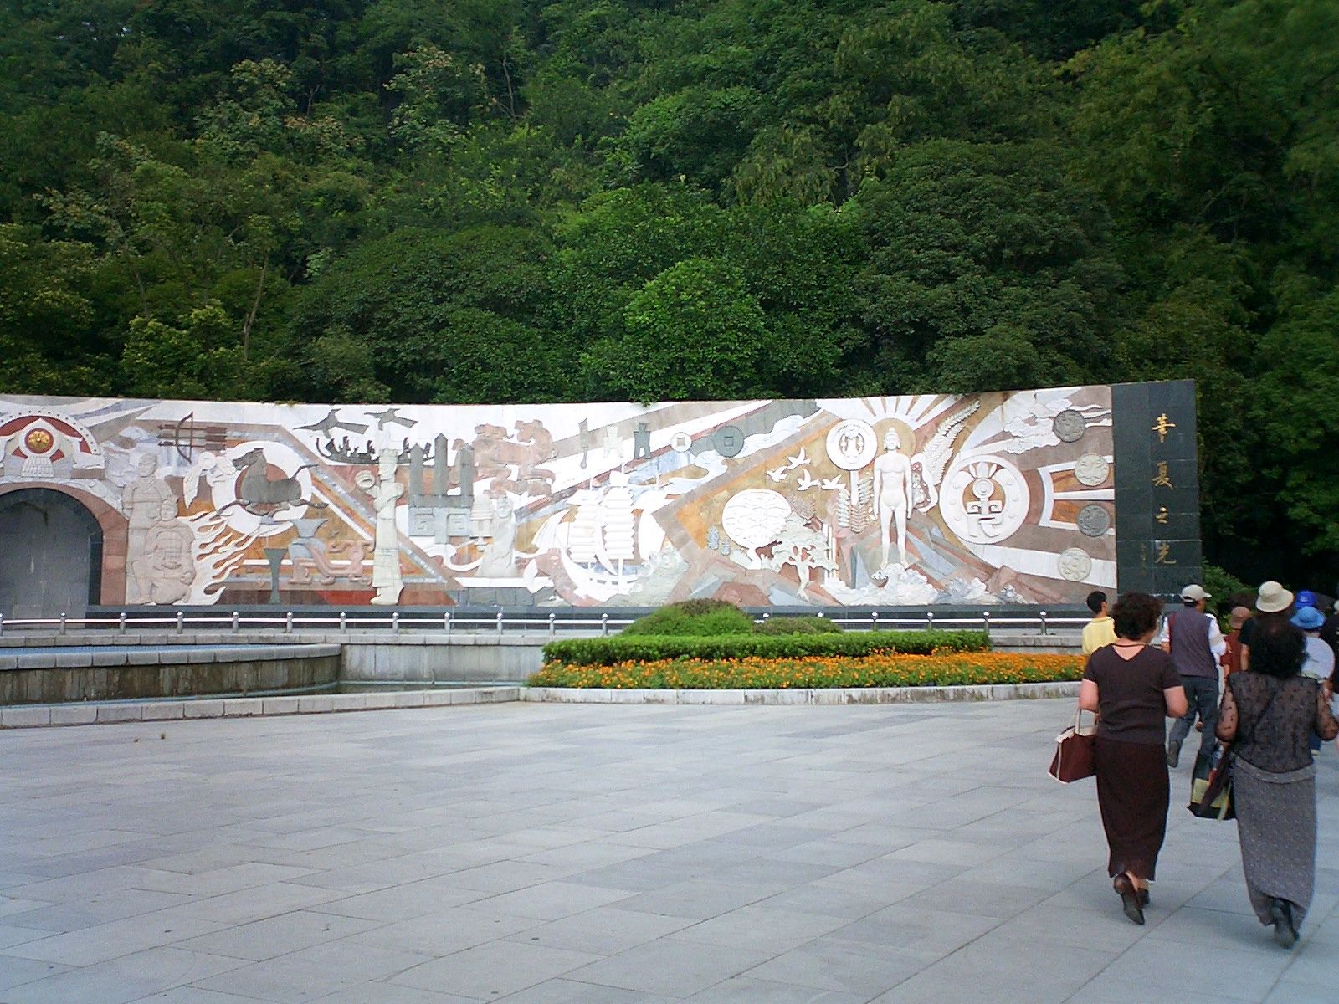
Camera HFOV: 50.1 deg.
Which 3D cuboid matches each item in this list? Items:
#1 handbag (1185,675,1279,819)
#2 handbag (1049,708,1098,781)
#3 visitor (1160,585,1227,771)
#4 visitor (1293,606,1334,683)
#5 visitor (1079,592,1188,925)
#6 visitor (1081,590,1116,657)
[{"bbox_3d":[2.598,1.136,6.600,0.400,0.640,0.280,0,-4,6],"label":"handbag"},{"bbox_3d":[2.056,1.212,7.150,0.300,0.370,0.180,2,-5,-22],"label":"handbag"},{"bbox_3d":[4.405,1.548,12.018,0.540,1.690,0.600,-2,-5,30],"label":"visitor"},{"bbox_3d":[6.291,1.786,14.006,0.480,1.510,0.450,-2,-5,28],"label":"visitor"},{"bbox_3d":[2.288,1.238,7.028,0.520,1.570,0.520,-2,-5,25],"label":"visitor"},{"bbox_3d":[4.053,1.657,13.314,0.480,1.665,0.420,-3,-5,35],"label":"visitor"}]

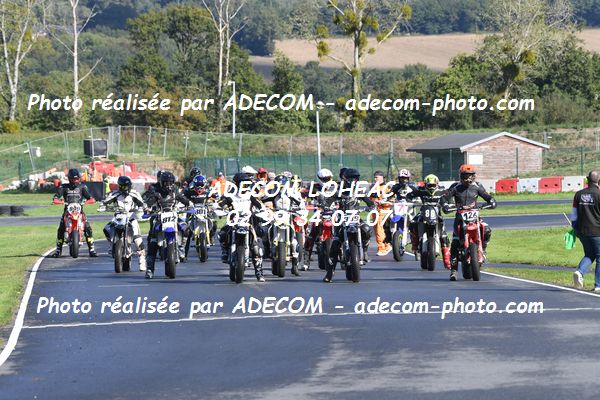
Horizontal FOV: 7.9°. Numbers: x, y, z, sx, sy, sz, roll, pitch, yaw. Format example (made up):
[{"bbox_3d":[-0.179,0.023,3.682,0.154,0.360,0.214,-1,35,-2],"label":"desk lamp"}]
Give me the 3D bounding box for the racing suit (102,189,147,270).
[{"bbox_3d":[-3.078,0.517,76.000,0.780,1.450,0.650,0,0,5],"label":"racing suit"}]

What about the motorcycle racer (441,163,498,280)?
[{"bbox_3d":[2.613,0.351,66.800,0.840,1.790,0.900,0,0,-5],"label":"motorcycle racer"}]

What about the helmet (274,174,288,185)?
[{"bbox_3d":[-0.303,-0.290,71.800,0.260,0.270,0.330,0,0,-3],"label":"helmet"}]

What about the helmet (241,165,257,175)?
[{"bbox_3d":[-0.891,-0.477,78.000,0.250,0.280,0.340,0,3,-38],"label":"helmet"}]

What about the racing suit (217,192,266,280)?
[{"bbox_3d":[-0.913,0.565,67.600,0.800,1.400,0.750,0,0,-2],"label":"racing suit"}]

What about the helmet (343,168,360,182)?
[{"bbox_3d":[0.828,-0.366,68.300,0.260,0.270,0.330,0,0,-9],"label":"helmet"}]

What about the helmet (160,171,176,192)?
[{"bbox_3d":[-2.094,-0.299,69.000,0.250,0.290,0.320,0,10,-8],"label":"helmet"}]

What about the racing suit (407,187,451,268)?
[{"bbox_3d":[2.242,0.483,75.300,0.770,1.420,0.750,0,0,-3],"label":"racing suit"}]

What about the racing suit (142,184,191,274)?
[{"bbox_3d":[-2.092,0.501,67.900,0.750,1.410,0.750,0,0,-4],"label":"racing suit"}]

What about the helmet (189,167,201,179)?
[{"bbox_3d":[-2.195,-0.546,91.000,0.250,0.280,0.320,0,5,10],"label":"helmet"}]

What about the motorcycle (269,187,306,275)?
[{"bbox_3d":[-0.296,0.648,69.300,0.780,1.150,2.050,0,0,-4],"label":"motorcycle"}]

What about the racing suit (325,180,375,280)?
[{"bbox_3d":[0.775,0.491,66.500,0.750,1.500,0.750,0,0,-3],"label":"racing suit"}]

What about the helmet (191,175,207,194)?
[{"bbox_3d":[-1.939,-0.284,83.600,0.250,0.290,0.330,0,15,-3],"label":"helmet"}]

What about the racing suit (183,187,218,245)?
[{"bbox_3d":[-1.947,0.411,84.800,0.700,1.320,0.680,0,0,2],"label":"racing suit"}]

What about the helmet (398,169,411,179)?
[{"bbox_3d":[2.049,-0.466,84.800,0.250,0.280,0.330,0,4,-2],"label":"helmet"}]

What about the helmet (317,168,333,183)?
[{"bbox_3d":[0.431,-0.389,73.300,0.260,0.280,0.330,0,0,-8],"label":"helmet"}]

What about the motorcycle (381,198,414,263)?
[{"bbox_3d":[2.041,0.589,85.050,0.830,1.200,2.080,0,0,10],"label":"motorcycle"}]

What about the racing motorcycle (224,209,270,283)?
[{"bbox_3d":[-0.908,0.692,67.850,0.850,1.180,2.080,2,0,-3],"label":"racing motorcycle"}]

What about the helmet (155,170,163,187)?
[{"bbox_3d":[-2.666,-0.417,84.000,0.250,0.280,0.330,0,0,0],"label":"helmet"}]

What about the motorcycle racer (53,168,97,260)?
[{"bbox_3d":[-4.502,0.270,86.500,0.900,1.770,0.750,0,0,0],"label":"motorcycle racer"}]

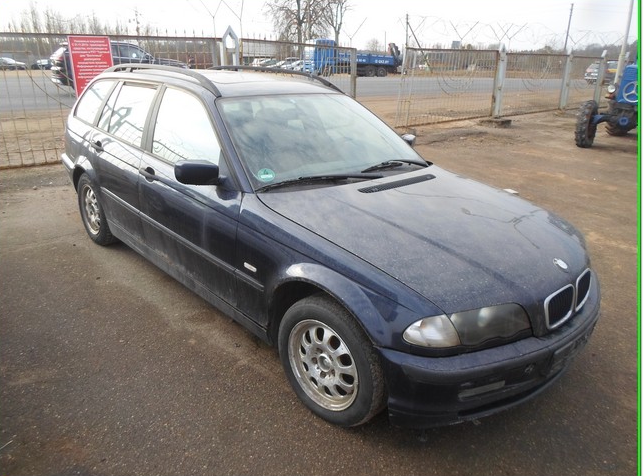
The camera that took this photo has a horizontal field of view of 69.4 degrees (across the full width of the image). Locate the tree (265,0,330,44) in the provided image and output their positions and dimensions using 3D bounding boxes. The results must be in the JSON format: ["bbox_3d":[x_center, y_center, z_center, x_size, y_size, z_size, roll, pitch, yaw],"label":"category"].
[{"bbox_3d":[-2.721,-24.849,54.648,7.600,9.800,7.200,1,21,-3],"label":"tree"}]

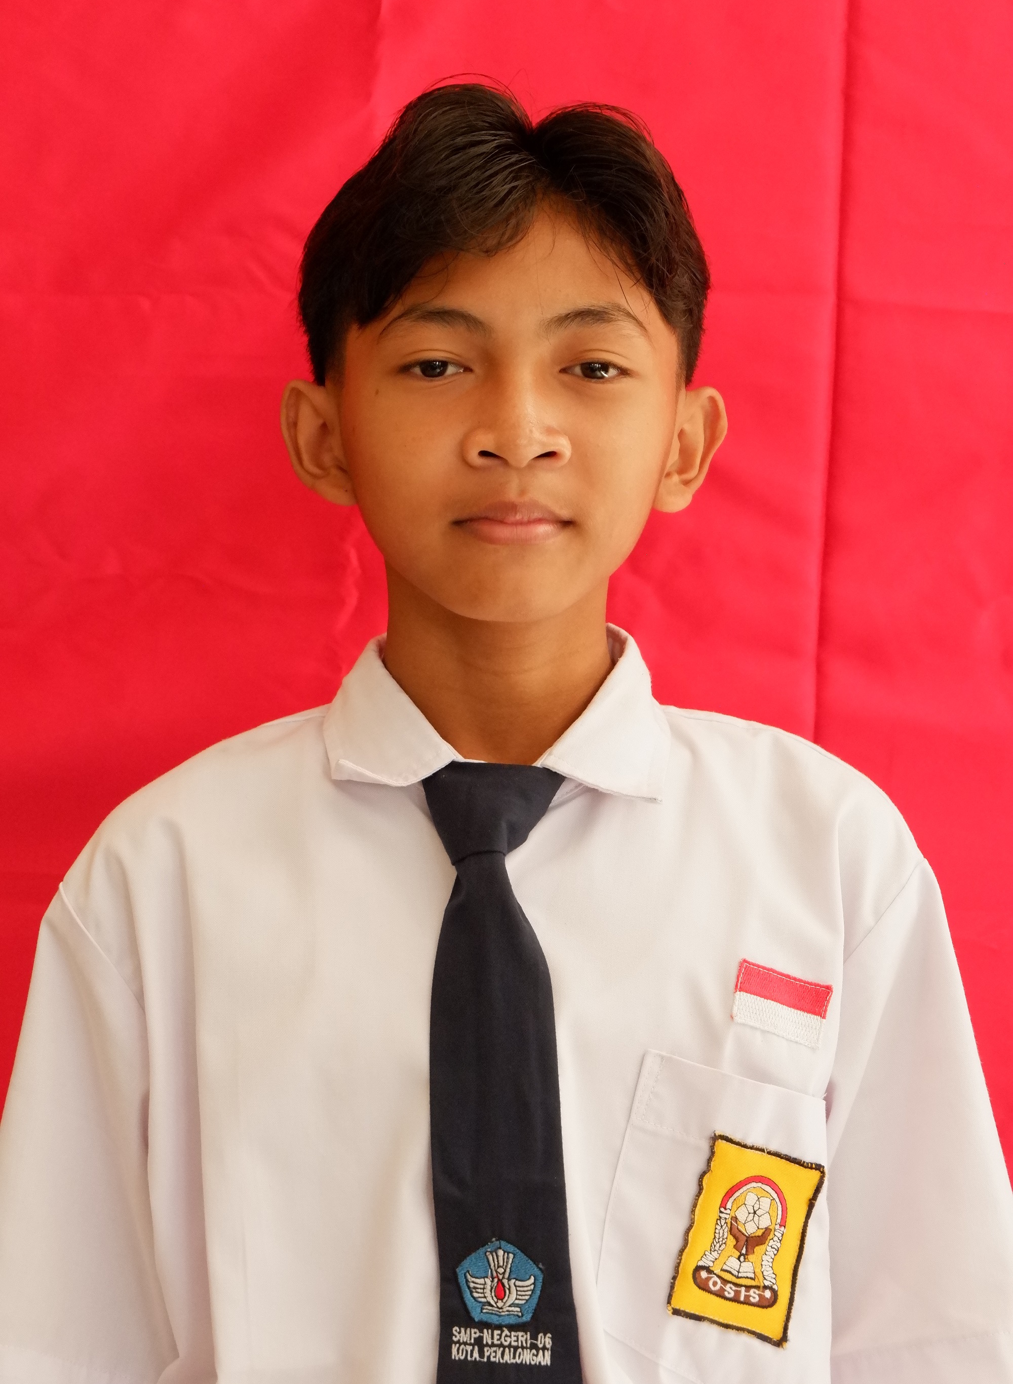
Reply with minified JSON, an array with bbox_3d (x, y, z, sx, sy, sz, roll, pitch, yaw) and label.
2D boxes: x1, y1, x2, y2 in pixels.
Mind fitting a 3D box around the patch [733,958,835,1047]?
[{"bbox_3d":[0.110,0.124,1.155,0.041,0.025,0.006,18,-15,-22],"label":"patch"}]

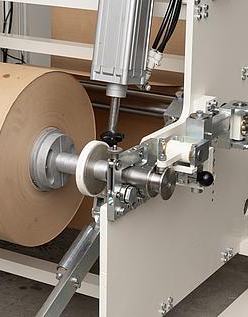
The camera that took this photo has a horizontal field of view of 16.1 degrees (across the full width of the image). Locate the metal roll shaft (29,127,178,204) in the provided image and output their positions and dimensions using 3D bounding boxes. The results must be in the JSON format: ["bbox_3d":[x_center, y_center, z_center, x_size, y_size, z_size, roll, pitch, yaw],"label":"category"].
[{"bbox_3d":[-0.056,0.035,2.348,0.401,0.178,0.178,11,21,30],"label":"metal roll shaft"}]

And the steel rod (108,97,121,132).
[{"bbox_3d":[-0.025,-0.116,2.369,0.024,0.106,0.024,5,10,-1],"label":"steel rod"}]

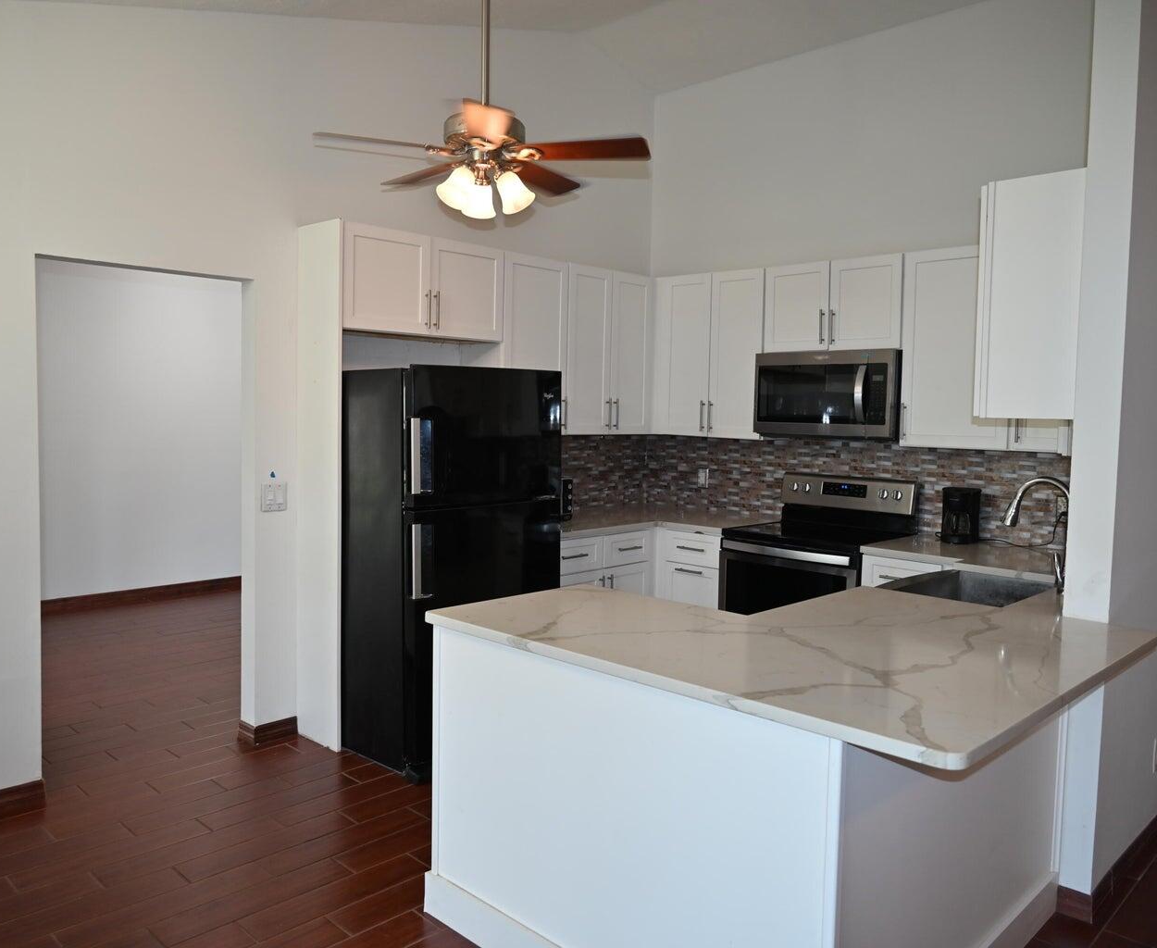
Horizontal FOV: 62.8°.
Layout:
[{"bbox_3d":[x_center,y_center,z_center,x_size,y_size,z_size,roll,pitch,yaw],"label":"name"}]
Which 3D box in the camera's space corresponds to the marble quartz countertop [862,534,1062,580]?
[{"bbox_3d":[1.865,0.368,4.145,1.050,0.030,0.720,5,5,44],"label":"marble quartz countertop"}]

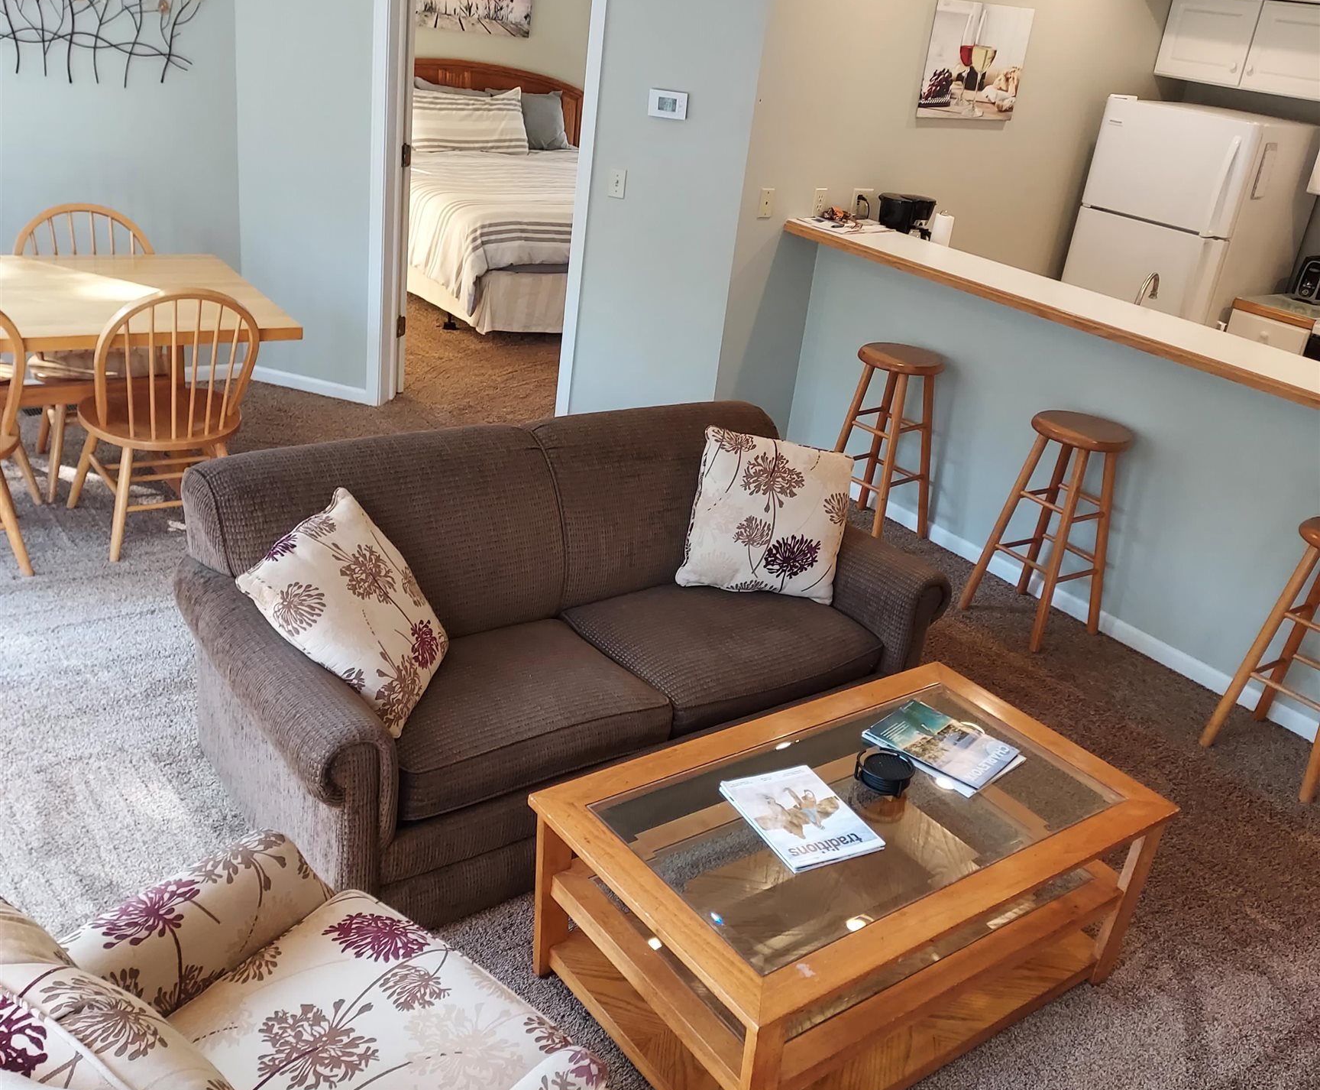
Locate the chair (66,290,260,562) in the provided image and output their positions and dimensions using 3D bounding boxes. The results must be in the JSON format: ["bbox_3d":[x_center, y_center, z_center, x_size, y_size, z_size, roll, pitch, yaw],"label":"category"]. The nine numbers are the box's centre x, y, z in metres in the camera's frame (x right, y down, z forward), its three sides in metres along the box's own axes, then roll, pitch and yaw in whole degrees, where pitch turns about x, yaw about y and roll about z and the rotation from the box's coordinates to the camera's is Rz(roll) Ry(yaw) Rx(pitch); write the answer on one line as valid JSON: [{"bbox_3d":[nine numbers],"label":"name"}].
[{"bbox_3d":[-1.606,-0.454,3.943,0.480,0.920,0.560,-10,30,-34],"label":"chair"}]

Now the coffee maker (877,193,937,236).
[{"bbox_3d":[1.010,-1.298,5.119,0.220,0.300,0.180,-2,27,-20],"label":"coffee maker"}]

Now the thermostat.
[{"bbox_3d":[0.030,-1.716,4.768,0.147,0.096,0.028,10,25,5],"label":"thermostat"}]

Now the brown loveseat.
[{"bbox_3d":[-0.189,0.170,3.099,1.750,0.860,0.900,-10,30,-34],"label":"brown loveseat"}]

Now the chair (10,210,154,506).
[{"bbox_3d":[-1.987,-0.701,4.353,0.470,0.925,0.550,-10,30,-34],"label":"chair"}]

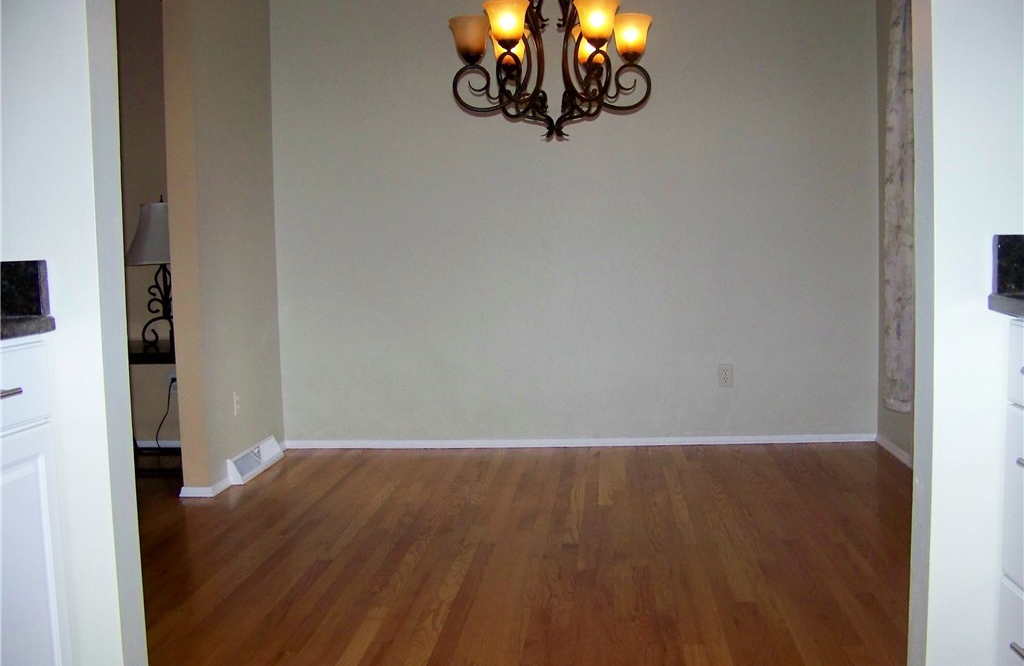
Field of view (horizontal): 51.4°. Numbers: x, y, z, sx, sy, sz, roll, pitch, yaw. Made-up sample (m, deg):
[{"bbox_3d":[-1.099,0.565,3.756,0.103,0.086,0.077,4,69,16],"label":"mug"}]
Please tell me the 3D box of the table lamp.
[{"bbox_3d":[-1.664,-0.300,5.104,0.400,0.715,0.400,-1,5,5],"label":"table lamp"}]

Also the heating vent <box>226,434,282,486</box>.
[{"bbox_3d":[-1.188,0.587,4.994,0.078,0.107,0.645,-1,5,5],"label":"heating vent"}]

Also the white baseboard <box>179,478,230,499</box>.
[{"bbox_3d":[-1.308,0.655,4.561,0.155,0.046,0.235,-1,5,5],"label":"white baseboard"}]

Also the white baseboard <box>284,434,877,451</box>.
[{"bbox_3d":[0.323,0.553,5.404,3.000,0.045,0.016,-1,5,5],"label":"white baseboard"}]

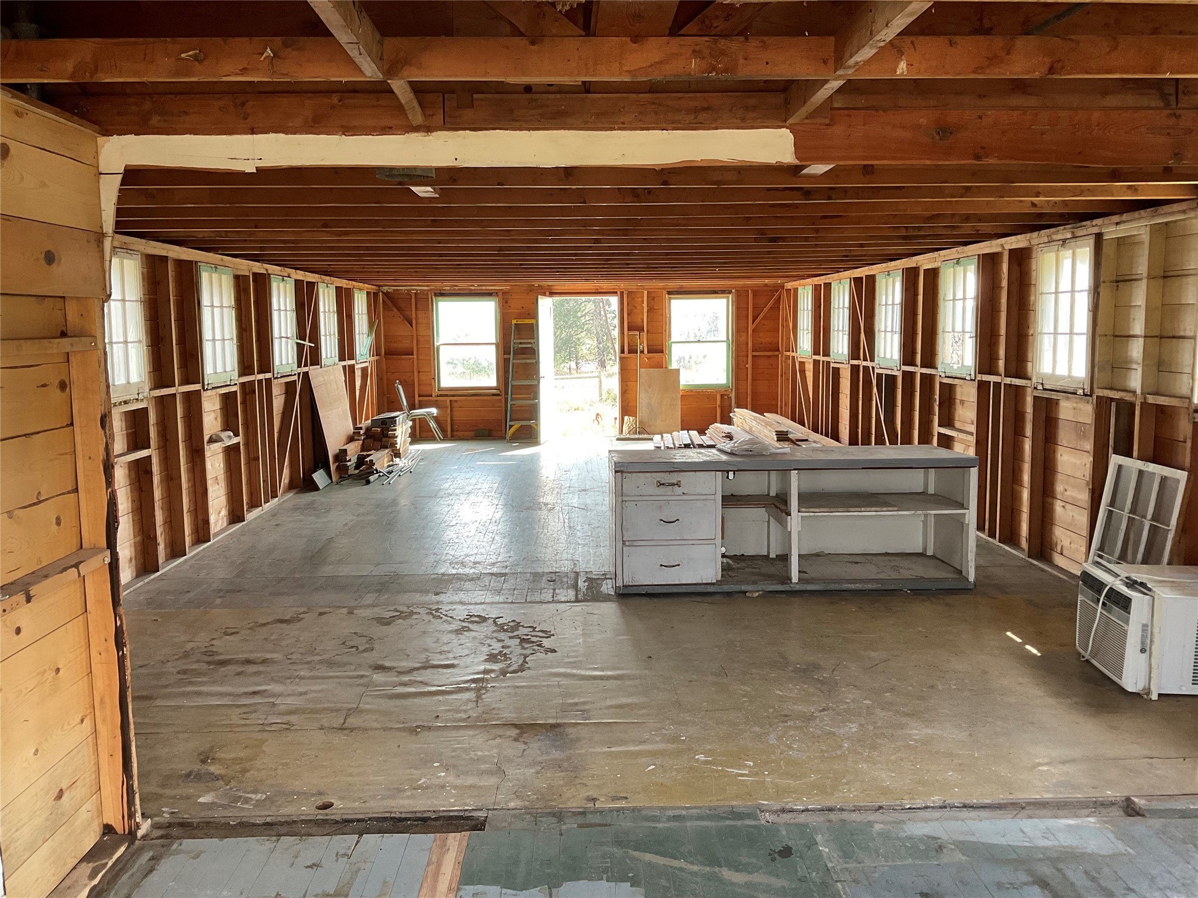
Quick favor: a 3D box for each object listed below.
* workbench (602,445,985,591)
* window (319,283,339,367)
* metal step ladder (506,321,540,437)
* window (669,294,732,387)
[{"bbox_3d":[1.222,0.440,6.645,2.270,0.830,0.775,-1,7,-2],"label":"workbench"},{"bbox_3d":[-3.192,-1.460,11.885,0.050,0.965,0.785,-1,7,-1],"label":"window"},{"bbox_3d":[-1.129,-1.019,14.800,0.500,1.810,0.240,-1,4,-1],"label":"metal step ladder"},{"bbox_3d":[1.510,-1.608,15.032,0.944,1.418,0.100,-1,7,-1],"label":"window"}]

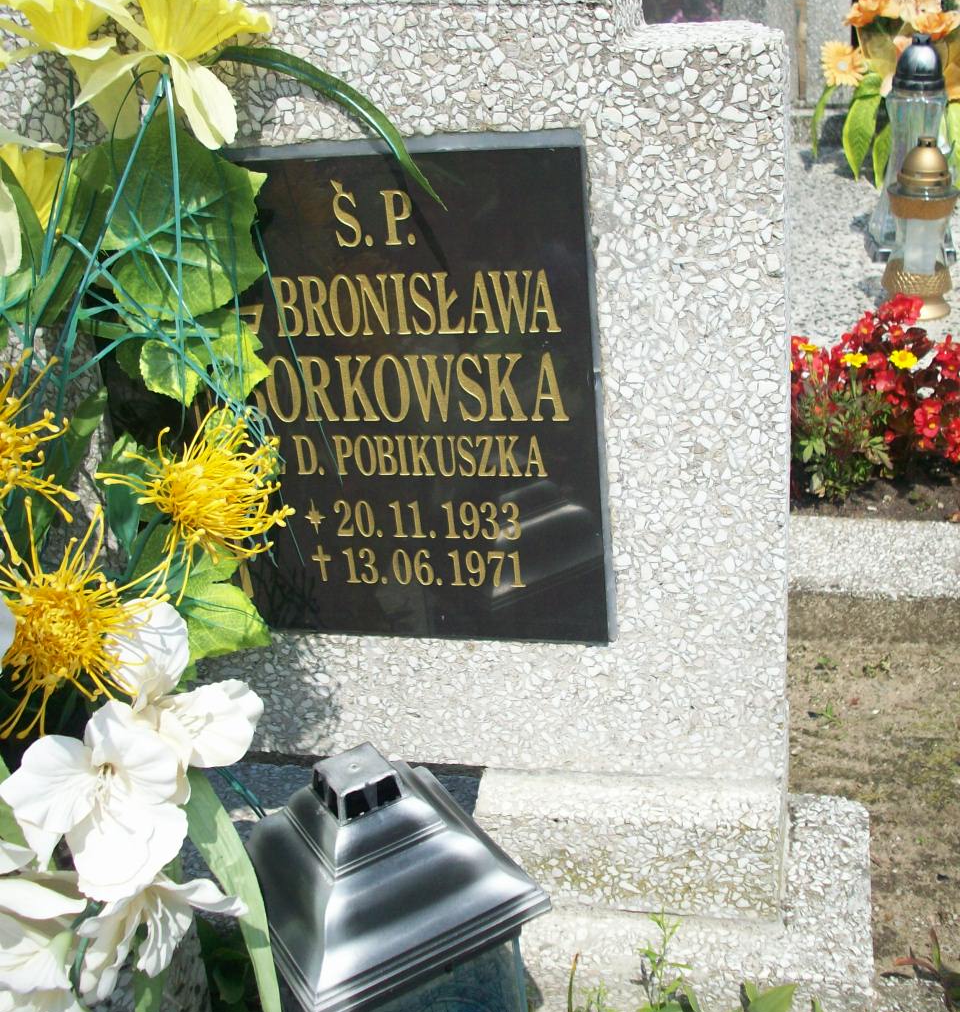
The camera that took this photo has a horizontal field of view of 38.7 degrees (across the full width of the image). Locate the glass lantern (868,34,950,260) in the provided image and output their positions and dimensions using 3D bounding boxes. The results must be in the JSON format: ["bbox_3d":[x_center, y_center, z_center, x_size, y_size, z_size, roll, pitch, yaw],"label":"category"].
[{"bbox_3d":[0.737,-0.606,2.320,0.122,0.360,0.122,2,25,14],"label":"glass lantern"}]

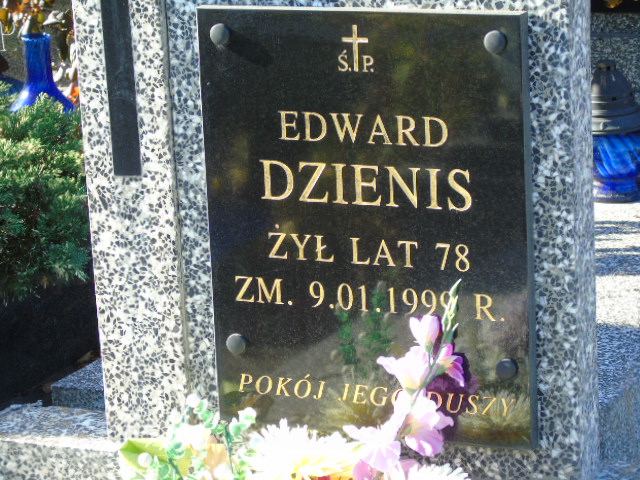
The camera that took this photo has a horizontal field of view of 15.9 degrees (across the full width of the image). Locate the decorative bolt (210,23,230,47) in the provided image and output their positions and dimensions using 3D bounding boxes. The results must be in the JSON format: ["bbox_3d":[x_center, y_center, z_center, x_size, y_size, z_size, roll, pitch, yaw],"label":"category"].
[{"bbox_3d":[-0.118,-0.239,2.672,0.025,0.025,0.010,3,14,24],"label":"decorative bolt"}]

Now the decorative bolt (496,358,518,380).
[{"bbox_3d":[0.212,0.149,2.617,0.025,0.025,0.010,3,14,24],"label":"decorative bolt"}]

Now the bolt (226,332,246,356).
[{"bbox_3d":[-0.102,0.126,2.757,0.025,0.025,0.010,3,14,24],"label":"bolt"}]

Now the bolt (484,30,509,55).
[{"bbox_3d":[0.193,-0.217,2.533,0.025,0.025,0.010,3,14,24],"label":"bolt"}]

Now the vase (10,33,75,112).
[{"bbox_3d":[-0.558,-0.296,4.600,0.150,0.225,0.150,-3,14,0],"label":"vase"}]

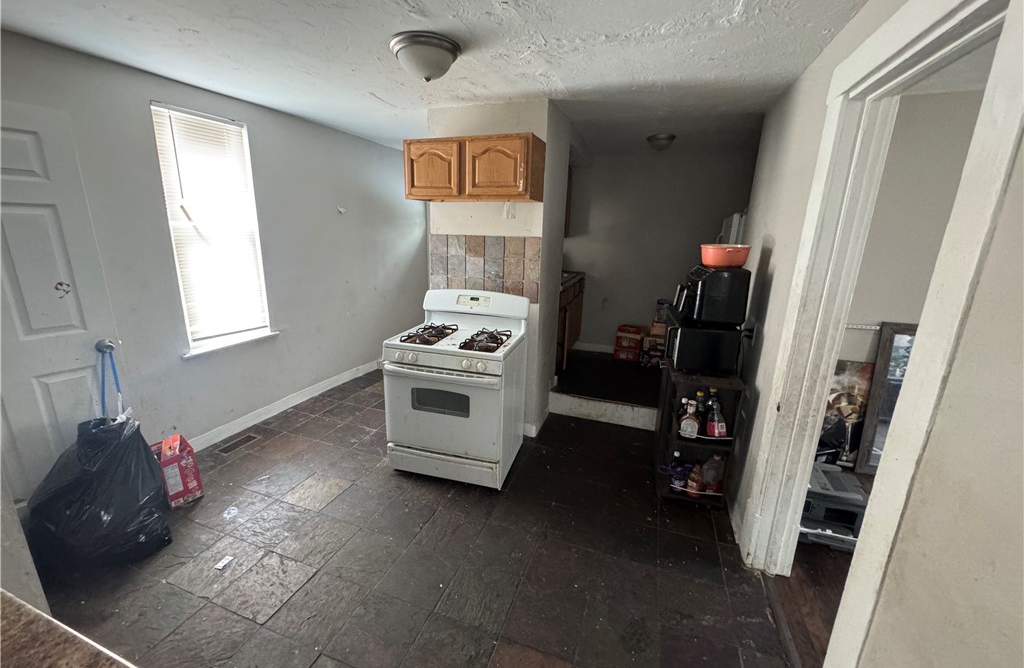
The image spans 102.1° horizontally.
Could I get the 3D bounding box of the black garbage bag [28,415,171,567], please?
[{"bbox_3d":[-2.102,0.758,2.089,0.510,0.590,0.530,14,19,39],"label":"black garbage bag"}]

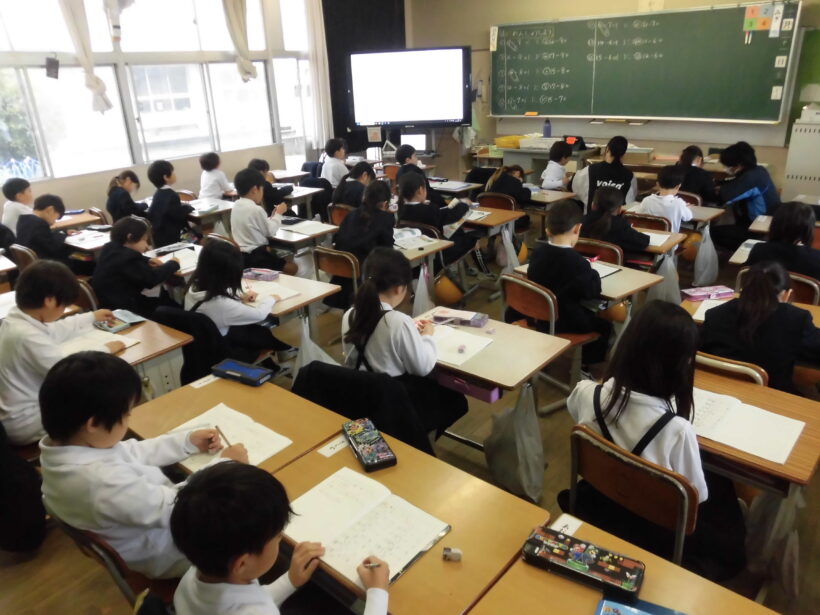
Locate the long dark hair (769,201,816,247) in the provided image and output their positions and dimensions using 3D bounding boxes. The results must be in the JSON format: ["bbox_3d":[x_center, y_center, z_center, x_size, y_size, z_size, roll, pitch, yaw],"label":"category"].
[{"bbox_3d":[1.820,-0.400,2.720,0.210,0.250,0.210,15,27,37],"label":"long dark hair"}]

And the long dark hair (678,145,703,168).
[{"bbox_3d":[2.305,-1.251,4.689,0.190,0.230,0.220,16,29,38],"label":"long dark hair"}]

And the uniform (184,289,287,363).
[{"bbox_3d":[-0.844,0.085,2.751,0.380,0.440,0.480,16,29,38],"label":"uniform"}]

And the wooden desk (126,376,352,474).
[{"bbox_3d":[-0.546,0.614,1.878,0.642,0.570,0.438,15,28,37],"label":"wooden desk"}]

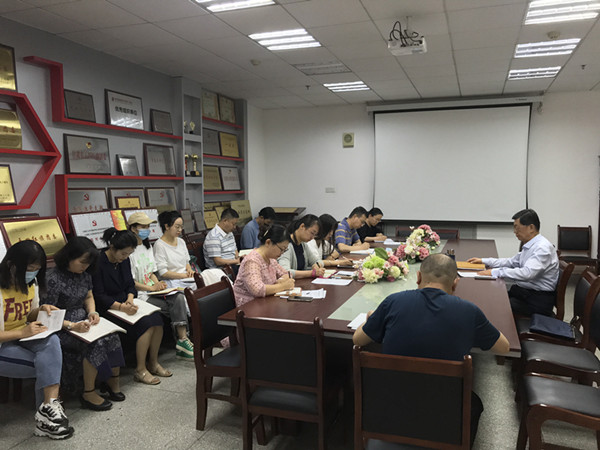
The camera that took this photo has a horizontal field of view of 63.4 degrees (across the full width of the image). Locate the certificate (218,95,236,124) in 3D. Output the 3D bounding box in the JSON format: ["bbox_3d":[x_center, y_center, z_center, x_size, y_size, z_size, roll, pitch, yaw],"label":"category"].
[{"bbox_3d":[-1.159,-1.827,7.741,0.030,0.390,0.500,-3,4,20],"label":"certificate"}]

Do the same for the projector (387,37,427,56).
[{"bbox_3d":[0.924,-1.528,4.148,0.300,0.090,0.240,1,5,20],"label":"projector"}]

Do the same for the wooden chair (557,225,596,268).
[{"bbox_3d":[4.084,0.499,7.168,0.460,0.950,0.520,2,5,20],"label":"wooden chair"}]

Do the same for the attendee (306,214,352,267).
[{"bbox_3d":[0.246,0.523,5.264,0.650,1.260,0.460,1,5,20],"label":"attendee"}]

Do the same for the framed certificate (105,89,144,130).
[{"bbox_3d":[-1.976,-1.282,5.452,0.030,0.385,0.590,-4,3,20],"label":"framed certificate"}]

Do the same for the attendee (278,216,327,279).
[{"bbox_3d":[0.003,0.556,4.487,0.700,1.290,0.560,2,5,28],"label":"attendee"}]

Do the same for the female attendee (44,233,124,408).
[{"bbox_3d":[-1.590,0.700,3.602,0.610,1.200,0.450,1,5,20],"label":"female attendee"}]

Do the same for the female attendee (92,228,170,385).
[{"bbox_3d":[-1.397,0.651,4.040,0.610,1.225,0.440,1,5,20],"label":"female attendee"}]

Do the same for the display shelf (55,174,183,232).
[{"bbox_3d":[-1.895,-0.270,5.452,0.150,0.560,1.980,2,5,20],"label":"display shelf"}]

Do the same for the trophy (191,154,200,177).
[{"bbox_3d":[-1.445,-0.823,6.662,0.100,0.305,0.110,2,5,20],"label":"trophy"}]

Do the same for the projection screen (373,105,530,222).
[{"bbox_3d":[2.409,-0.971,7.913,2.430,1.860,0.050,2,5,20],"label":"projection screen"}]

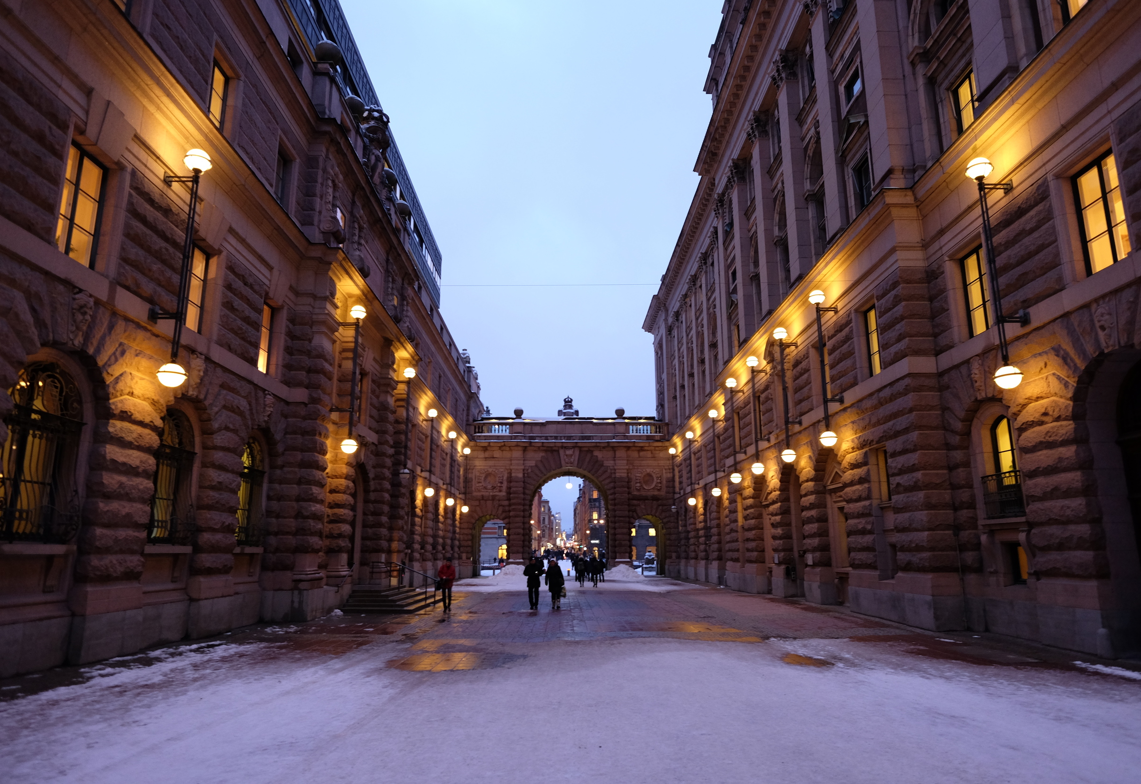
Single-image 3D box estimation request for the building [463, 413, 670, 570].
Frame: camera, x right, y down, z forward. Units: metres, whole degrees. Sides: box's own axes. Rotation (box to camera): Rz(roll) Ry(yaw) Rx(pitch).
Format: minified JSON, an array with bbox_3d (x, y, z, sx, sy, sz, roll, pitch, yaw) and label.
[{"bbox_3d":[-0.159,9.206,61.933,18.182,13.973,5.766,0,-13,-1],"label":"building"}]

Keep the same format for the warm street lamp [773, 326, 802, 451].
[{"bbox_3d":[8.147,0.064,25.533,0.907,5.231,0.558,0,-13,-1],"label":"warm street lamp"}]

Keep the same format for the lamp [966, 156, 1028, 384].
[{"bbox_3d":[8.967,-2.564,14.269,0.907,5.231,0.558,0,-13,-1],"label":"lamp"}]

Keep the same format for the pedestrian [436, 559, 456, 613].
[{"bbox_3d":[-4.087,6.338,22.604,0.620,1.706,0.450,0,-13,-1],"label":"pedestrian"}]

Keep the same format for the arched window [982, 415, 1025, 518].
[{"bbox_3d":[10.204,1.738,16.156,0.380,2.350,1.400,0,-13,-1],"label":"arched window"}]

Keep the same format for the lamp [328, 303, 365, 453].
[{"bbox_3d":[-7.511,-0.465,23.265,0.907,5.231,0.558,0,-13,-1],"label":"lamp"}]

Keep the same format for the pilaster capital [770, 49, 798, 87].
[{"bbox_3d":[8.913,-13.126,28.574,0.814,1.395,1.325,0,-13,-1],"label":"pilaster capital"}]

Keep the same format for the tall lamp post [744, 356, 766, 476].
[{"bbox_3d":[8.621,1.052,31.485,0.860,5.520,0.570,0,-13,-1],"label":"tall lamp post"}]

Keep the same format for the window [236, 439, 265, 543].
[{"bbox_3d":[-9.140,2.860,19.504,0.400,3.050,1.750,0,-13,-1],"label":"window"}]

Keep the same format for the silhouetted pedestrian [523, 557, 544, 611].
[{"bbox_3d":[-1.255,6.519,23.418,0.660,1.750,0.450,1,-13,-3],"label":"silhouetted pedestrian"}]

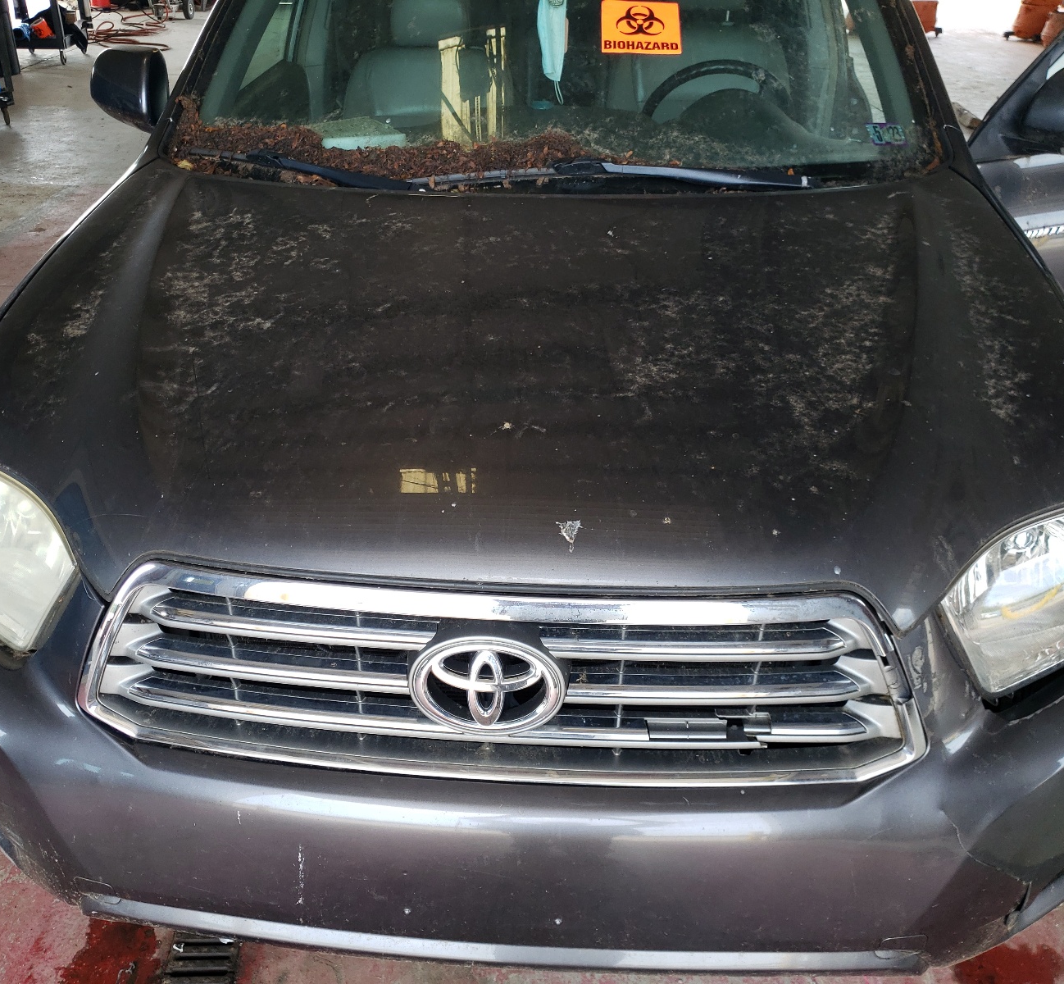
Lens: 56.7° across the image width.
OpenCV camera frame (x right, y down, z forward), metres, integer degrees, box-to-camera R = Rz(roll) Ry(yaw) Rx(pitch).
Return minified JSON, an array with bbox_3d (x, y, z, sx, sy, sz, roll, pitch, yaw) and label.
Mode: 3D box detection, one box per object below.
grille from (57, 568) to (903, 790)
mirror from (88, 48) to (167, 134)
[{"bbox_3d":[-0.047,0.216,1.160,1.040,0.260,0.120,2,20,3],"label":"grille"},{"bbox_3d":[-0.914,-0.912,2.253,0.230,0.190,0.150,9,33,15],"label":"mirror"}]

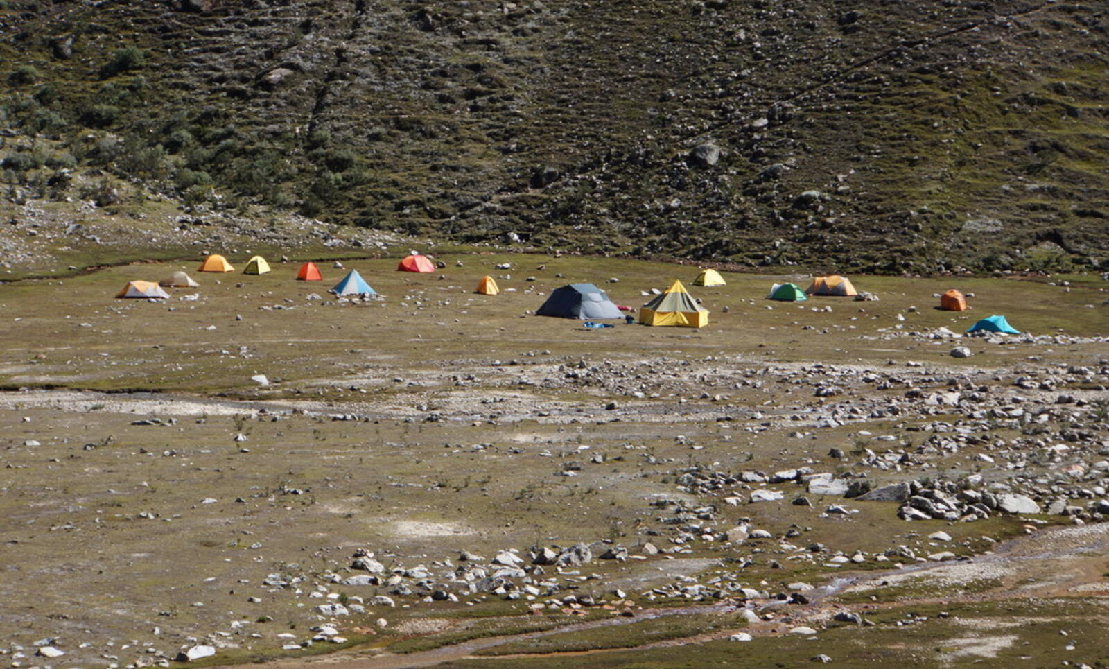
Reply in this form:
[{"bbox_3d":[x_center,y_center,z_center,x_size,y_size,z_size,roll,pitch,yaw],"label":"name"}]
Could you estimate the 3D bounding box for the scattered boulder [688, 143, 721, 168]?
[{"bbox_3d":[11.052,-13.176,385.000,2.300,1.700,2.000,0,6,0],"label":"scattered boulder"}]

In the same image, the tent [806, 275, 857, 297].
[{"bbox_3d":[18.061,-3.211,340.528,2.900,1.250,1.900,2,7,18],"label":"tent"}]

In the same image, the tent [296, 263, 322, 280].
[{"bbox_3d":[-16.400,-4.271,350.806,1.250,1.100,1.800,-2,7,-14],"label":"tent"}]

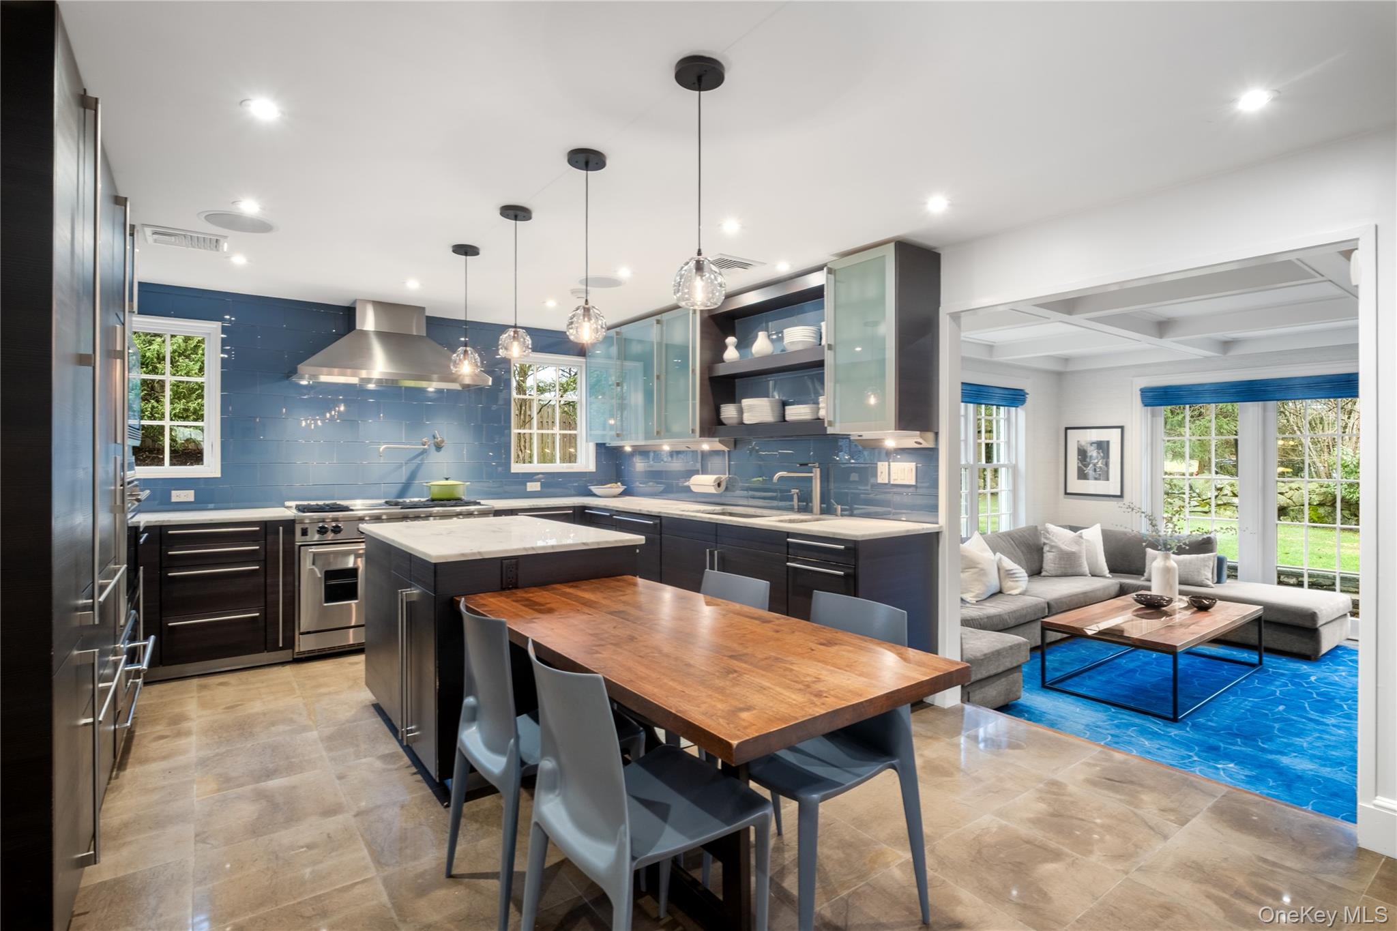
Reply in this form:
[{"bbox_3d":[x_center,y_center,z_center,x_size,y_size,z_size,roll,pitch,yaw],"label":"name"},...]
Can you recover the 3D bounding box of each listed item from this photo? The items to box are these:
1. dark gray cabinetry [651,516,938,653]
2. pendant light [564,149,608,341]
[{"bbox_3d":[0.483,0.782,3.923,0.620,0.883,1.685,0,0,-37],"label":"dark gray cabinetry"},{"bbox_3d":[-0.408,-0.792,2.409,0.150,0.670,0.150,0,0,0],"label":"pendant light"}]

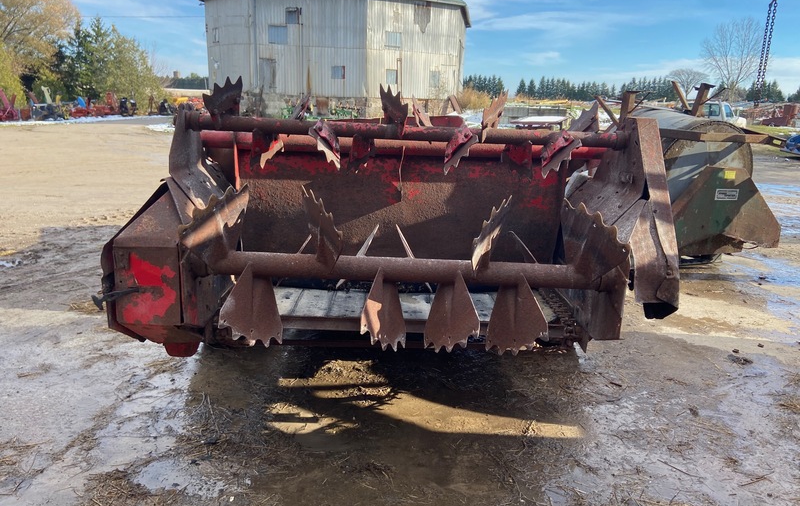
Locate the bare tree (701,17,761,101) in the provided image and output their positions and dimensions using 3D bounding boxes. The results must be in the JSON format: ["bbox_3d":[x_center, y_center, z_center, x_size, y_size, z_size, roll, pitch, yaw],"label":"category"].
[{"bbox_3d":[52.251,-30.592,95.000,8.000,12.600,7.800,9,17,26],"label":"bare tree"}]

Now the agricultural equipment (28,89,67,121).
[{"bbox_3d":[-15.952,-6.773,27.192,1.450,1.480,1.050,-14,21,-43],"label":"agricultural equipment"}]

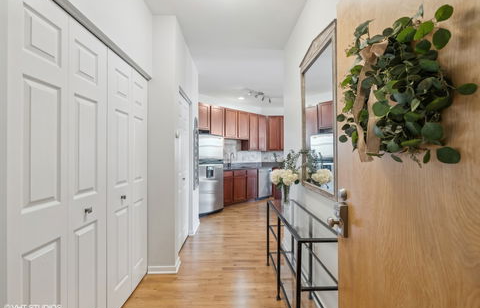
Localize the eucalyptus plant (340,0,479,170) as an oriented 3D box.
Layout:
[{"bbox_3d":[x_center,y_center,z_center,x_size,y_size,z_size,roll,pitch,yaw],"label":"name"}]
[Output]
[{"bbox_3d":[0.487,-0.210,0.690,0.190,0.480,0.450,0,0,-13],"label":"eucalyptus plant"}]

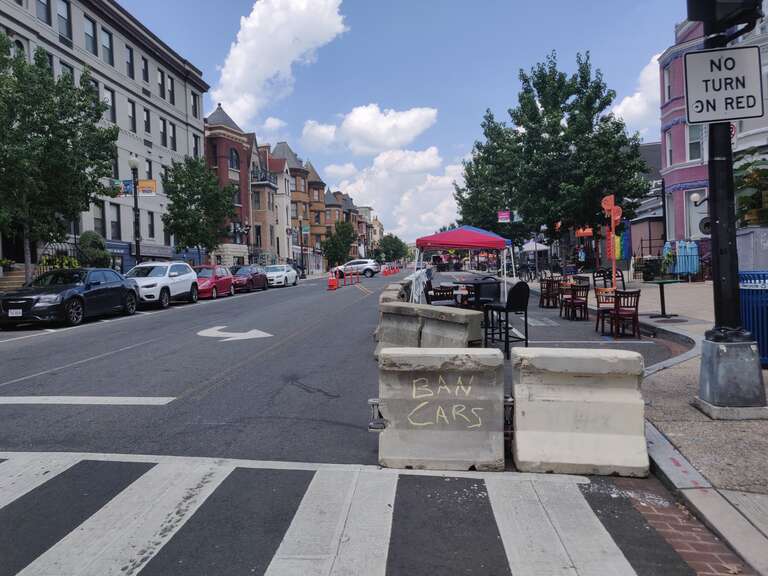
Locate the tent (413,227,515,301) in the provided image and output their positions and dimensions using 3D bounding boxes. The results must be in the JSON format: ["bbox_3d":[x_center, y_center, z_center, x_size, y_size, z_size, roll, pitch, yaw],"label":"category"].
[{"bbox_3d":[2.420,-0.570,16.900,3.000,2.650,3.000,-3,1,12],"label":"tent"}]

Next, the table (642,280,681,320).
[{"bbox_3d":[6.136,0.253,12.200,0.660,0.760,0.660,-2,2,-3],"label":"table"}]

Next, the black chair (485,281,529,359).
[{"bbox_3d":[1.877,0.497,8.534,0.450,1.150,0.500,-3,2,-30],"label":"black chair"}]

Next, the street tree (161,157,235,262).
[{"bbox_3d":[-10.050,-3.500,30.000,4.100,7.300,4.100,-3,1,0],"label":"street tree"}]

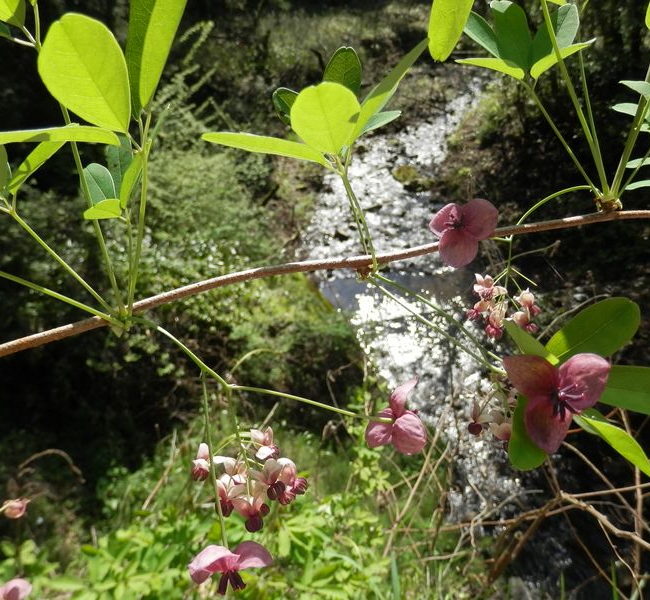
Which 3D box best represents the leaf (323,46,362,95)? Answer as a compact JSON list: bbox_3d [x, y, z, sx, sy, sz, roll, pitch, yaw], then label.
[{"bbox_3d":[0.010,-0.114,0.308,0.019,0.049,0.006,-2,-15,3],"label":"leaf"}]

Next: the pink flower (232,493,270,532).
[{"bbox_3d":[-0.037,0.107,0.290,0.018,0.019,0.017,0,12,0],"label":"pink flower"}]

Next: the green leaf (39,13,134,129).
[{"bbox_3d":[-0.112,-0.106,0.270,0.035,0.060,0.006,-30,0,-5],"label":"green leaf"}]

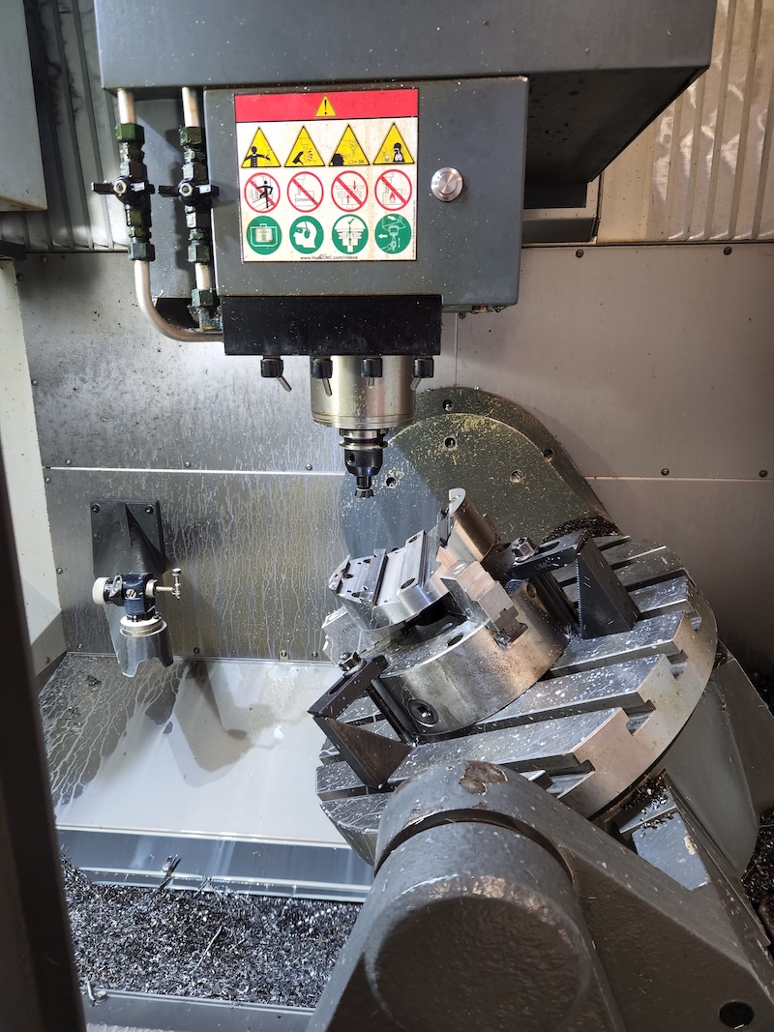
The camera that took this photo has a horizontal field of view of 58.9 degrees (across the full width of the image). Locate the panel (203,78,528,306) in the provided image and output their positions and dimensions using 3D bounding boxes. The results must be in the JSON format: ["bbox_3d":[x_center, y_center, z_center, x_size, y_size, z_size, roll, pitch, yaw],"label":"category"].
[{"bbox_3d":[-0.022,-0.338,0.741,0.329,0.215,0.040,1,14,5],"label":"panel"}]

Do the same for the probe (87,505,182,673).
[{"bbox_3d":[-0.426,0.108,1.161,0.138,0.195,0.310,-6,15,-23],"label":"probe"}]

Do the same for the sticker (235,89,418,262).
[{"bbox_3d":[-0.062,-0.353,0.720,0.189,0.164,0.003,1,14,5],"label":"sticker"}]

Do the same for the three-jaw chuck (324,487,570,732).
[{"bbox_3d":[0.071,0.100,0.817,0.265,0.178,0.262,-27,13,39],"label":"three-jaw chuck"}]

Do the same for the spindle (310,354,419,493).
[{"bbox_3d":[-0.030,-0.115,0.886,0.135,0.183,0.135,1,14,5],"label":"spindle"}]

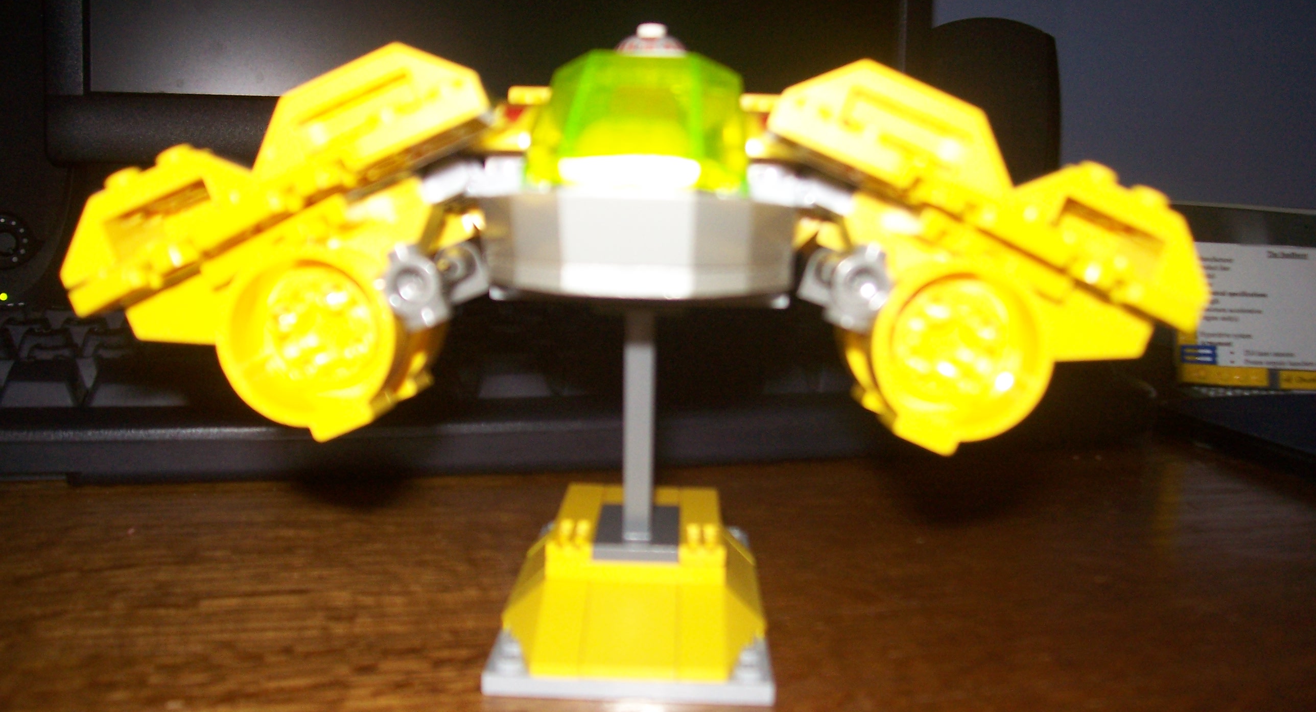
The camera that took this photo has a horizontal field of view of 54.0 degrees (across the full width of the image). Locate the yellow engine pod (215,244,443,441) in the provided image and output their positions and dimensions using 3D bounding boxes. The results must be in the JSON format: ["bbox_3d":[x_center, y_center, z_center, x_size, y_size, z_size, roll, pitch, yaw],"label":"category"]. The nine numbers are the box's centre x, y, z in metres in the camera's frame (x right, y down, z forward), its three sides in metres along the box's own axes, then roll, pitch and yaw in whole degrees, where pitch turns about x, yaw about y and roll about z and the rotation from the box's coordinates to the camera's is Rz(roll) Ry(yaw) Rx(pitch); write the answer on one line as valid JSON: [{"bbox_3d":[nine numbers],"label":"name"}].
[{"bbox_3d":[-0.049,-0.004,0.207,0.026,0.028,0.046,-22,6,4],"label":"yellow engine pod"}]

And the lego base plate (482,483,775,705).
[{"bbox_3d":[-0.004,0.041,0.258,0.048,0.021,0.096,1,7,1],"label":"lego base plate"}]

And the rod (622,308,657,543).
[{"bbox_3d":[-0.003,0.010,0.238,0.005,0.050,0.005,1,7,1],"label":"rod"}]

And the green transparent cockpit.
[{"bbox_3d":[-0.003,-0.038,0.206,0.033,0.024,0.056,1,7,1],"label":"green transparent cockpit"}]

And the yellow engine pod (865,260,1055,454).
[{"bbox_3d":[0.043,-0.002,0.206,0.026,0.028,0.046,25,7,-2],"label":"yellow engine pod"}]

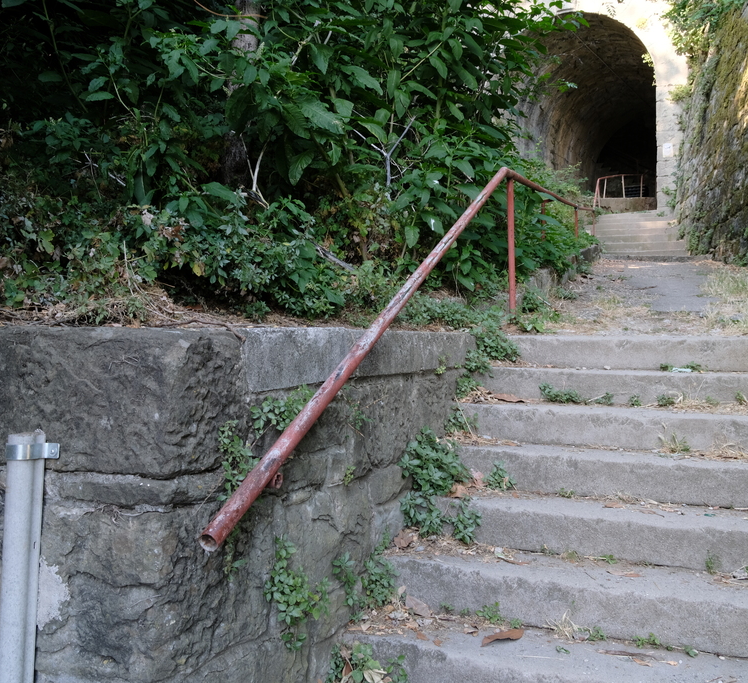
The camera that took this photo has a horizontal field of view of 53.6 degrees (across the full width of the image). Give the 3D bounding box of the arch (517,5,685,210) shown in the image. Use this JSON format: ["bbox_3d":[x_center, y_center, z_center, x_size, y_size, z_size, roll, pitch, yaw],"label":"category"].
[{"bbox_3d":[4.330,-4.397,14.200,3.250,3.700,0.900,0,-2,22],"label":"arch"}]

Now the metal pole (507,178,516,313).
[{"bbox_3d":[0.760,-0.524,4.080,0.038,0.760,0.038,-1,-2,25],"label":"metal pole"}]

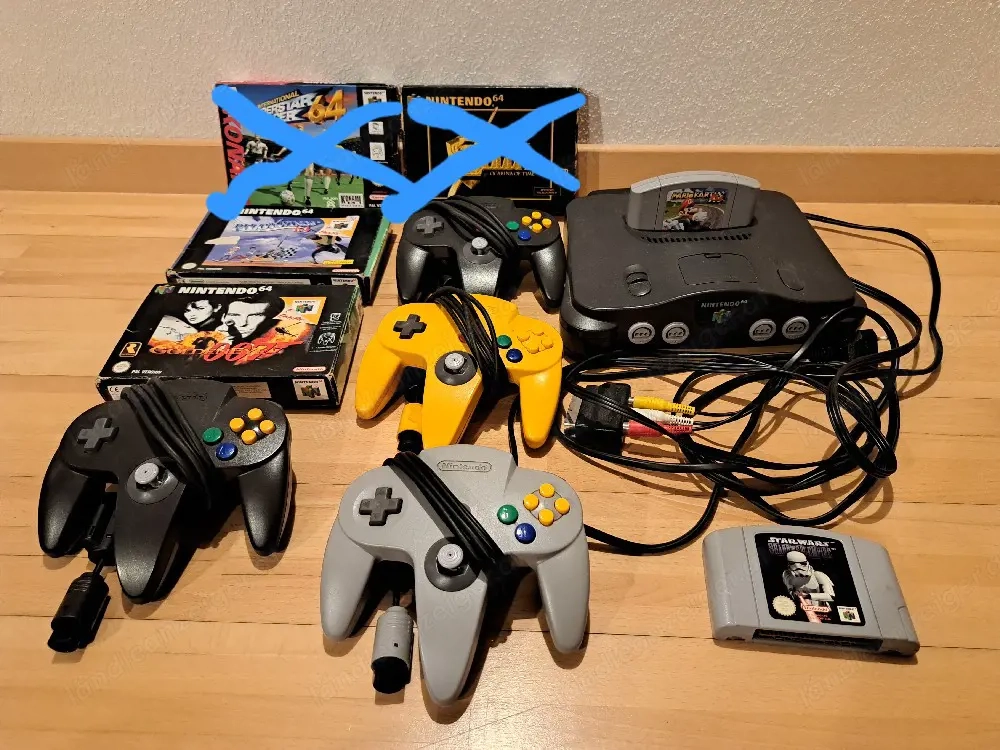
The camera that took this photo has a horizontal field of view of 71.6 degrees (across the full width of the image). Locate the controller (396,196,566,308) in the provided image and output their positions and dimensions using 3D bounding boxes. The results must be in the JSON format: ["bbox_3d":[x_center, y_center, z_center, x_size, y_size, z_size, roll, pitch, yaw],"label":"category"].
[{"bbox_3d":[-0.019,-0.109,0.656,0.160,0.061,0.162,1,43,1],"label":"controller"}]

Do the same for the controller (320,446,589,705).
[{"bbox_3d":[-0.026,0.107,0.422,0.160,0.061,0.162,1,43,1],"label":"controller"}]

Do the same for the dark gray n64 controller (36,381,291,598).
[{"bbox_3d":[-0.216,0.068,0.465,0.160,0.061,0.162,-2,43,-2],"label":"dark gray n64 controller"}]

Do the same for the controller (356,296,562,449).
[{"bbox_3d":[-0.029,-0.002,0.540,0.160,0.061,0.162,8,43,8],"label":"controller"}]

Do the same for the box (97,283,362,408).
[{"bbox_3d":[-0.221,-0.028,0.597,0.184,0.032,0.126,0,42,0],"label":"box"}]

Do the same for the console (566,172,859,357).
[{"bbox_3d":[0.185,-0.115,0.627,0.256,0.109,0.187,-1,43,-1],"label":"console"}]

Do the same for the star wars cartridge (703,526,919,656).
[{"bbox_3d":[0.188,0.130,0.430,0.116,0.018,0.073,3,43,3],"label":"star wars cartridge"}]

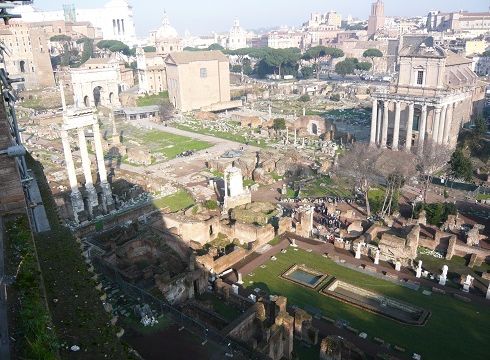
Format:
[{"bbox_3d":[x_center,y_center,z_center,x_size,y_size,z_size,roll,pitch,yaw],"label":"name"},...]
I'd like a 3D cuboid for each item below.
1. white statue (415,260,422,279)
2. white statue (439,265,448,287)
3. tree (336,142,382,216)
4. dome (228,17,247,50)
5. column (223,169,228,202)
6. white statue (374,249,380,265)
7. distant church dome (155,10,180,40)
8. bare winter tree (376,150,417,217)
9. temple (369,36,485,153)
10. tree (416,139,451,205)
[{"bbox_3d":[27.221,13.988,61.999,0.850,2.850,0.750,13,24,37],"label":"white statue"},{"bbox_3d":[29.124,13.861,57.846,0.900,3.200,0.850,13,24,37],"label":"white statue"},{"bbox_3d":[22.801,0.042,78.644,8.479,15.054,8.479,4,20,16],"label":"tree"},{"bbox_3d":[-9.333,-199.690,540.350,24.000,44.154,24.000,-2,19,0],"label":"dome"},{"bbox_3d":[-4.206,1.454,86.327,0.900,7.105,0.900,-3,19,-3],"label":"column"},{"bbox_3d":[22.105,12.797,66.289,0.750,2.750,0.700,13,24,37],"label":"white statue"},{"bbox_3d":[-50.475,-101.288,260.239,15.300,18.994,15.300,-5,19,-9],"label":"distant church dome"},{"bbox_3d":[29.540,0.957,77.426,7.049,13.602,7.049,5,20,21],"label":"bare winter tree"},{"bbox_3d":[53.535,-24.061,115.525,28.420,31.973,20.909,-16,23,-35],"label":"temple"},{"bbox_3d":[39.536,-1.420,82.818,6.945,13.927,6.945,7,21,25],"label":"tree"}]

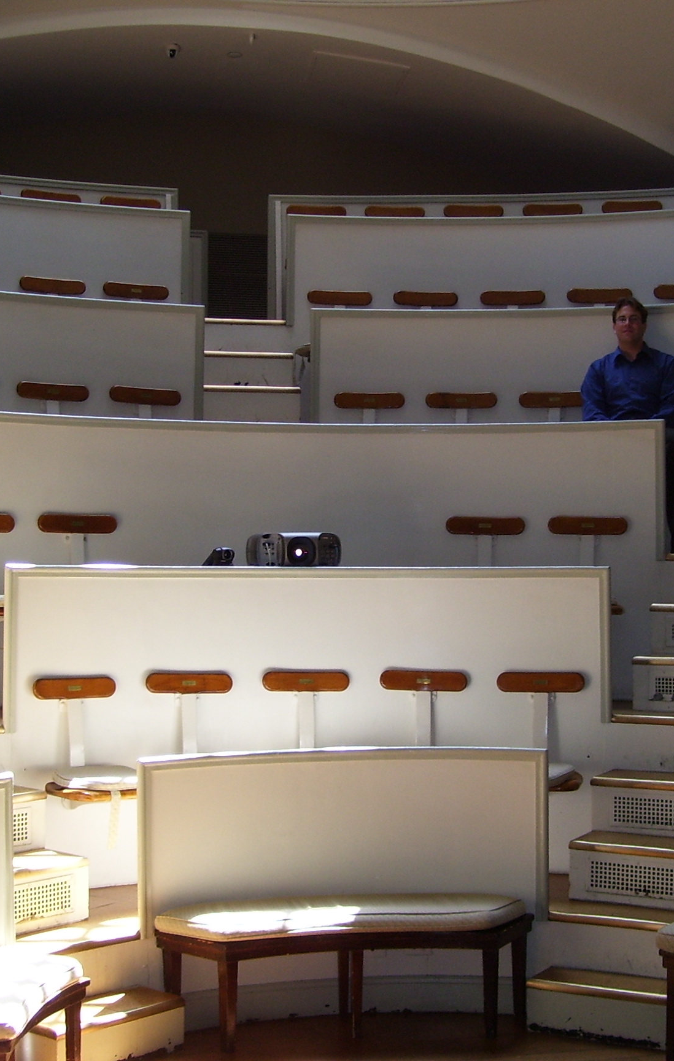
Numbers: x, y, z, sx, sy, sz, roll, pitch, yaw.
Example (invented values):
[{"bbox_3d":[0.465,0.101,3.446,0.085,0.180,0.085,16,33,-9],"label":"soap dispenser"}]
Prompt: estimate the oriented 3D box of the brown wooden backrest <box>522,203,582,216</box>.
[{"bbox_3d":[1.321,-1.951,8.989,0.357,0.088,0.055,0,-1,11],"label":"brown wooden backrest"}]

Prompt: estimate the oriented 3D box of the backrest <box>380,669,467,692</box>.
[{"bbox_3d":[0.376,0.651,6.359,0.369,0.096,0.045,0,-2,1],"label":"backrest"}]

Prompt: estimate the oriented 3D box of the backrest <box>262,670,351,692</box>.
[{"bbox_3d":[-0.131,0.648,6.287,0.380,0.093,0.042,0,-2,-11],"label":"backrest"}]

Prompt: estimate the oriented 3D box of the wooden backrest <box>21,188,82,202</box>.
[{"bbox_3d":[-1.759,-2.049,9.058,0.369,0.096,0.045,1,-2,-21],"label":"wooden backrest"}]

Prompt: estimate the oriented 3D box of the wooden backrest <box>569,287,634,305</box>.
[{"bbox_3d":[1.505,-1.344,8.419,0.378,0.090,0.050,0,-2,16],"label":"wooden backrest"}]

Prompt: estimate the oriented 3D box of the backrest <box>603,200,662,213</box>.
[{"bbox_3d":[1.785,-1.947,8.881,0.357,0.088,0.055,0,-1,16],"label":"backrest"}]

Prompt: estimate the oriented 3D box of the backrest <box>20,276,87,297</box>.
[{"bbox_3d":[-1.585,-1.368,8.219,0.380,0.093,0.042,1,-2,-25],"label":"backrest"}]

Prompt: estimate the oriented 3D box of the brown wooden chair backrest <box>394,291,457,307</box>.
[{"bbox_3d":[0.519,-1.350,8.580,0.378,0.090,0.050,0,-2,3],"label":"brown wooden chair backrest"}]

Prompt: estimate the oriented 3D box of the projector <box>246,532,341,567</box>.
[{"bbox_3d":[-0.187,0.095,6.307,0.395,0.155,0.330,0,-1,-7],"label":"projector"}]

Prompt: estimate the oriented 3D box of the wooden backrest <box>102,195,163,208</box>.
[{"bbox_3d":[-1.192,-1.889,8.532,0.352,0.085,0.038,1,-3,-17],"label":"wooden backrest"}]

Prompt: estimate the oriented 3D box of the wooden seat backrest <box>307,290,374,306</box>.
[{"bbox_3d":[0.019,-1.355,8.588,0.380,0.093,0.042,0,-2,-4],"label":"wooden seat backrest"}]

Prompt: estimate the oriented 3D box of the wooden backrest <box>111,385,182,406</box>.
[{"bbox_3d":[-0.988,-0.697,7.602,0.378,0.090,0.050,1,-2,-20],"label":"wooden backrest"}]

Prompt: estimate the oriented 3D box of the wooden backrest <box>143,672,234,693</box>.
[{"bbox_3d":[-0.581,0.601,5.810,0.352,0.085,0.038,1,-3,-22],"label":"wooden backrest"}]

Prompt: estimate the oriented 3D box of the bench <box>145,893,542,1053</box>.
[{"bbox_3d":[0.062,1.597,5.371,1.434,0.470,0.444,1,-2,-10],"label":"bench"}]

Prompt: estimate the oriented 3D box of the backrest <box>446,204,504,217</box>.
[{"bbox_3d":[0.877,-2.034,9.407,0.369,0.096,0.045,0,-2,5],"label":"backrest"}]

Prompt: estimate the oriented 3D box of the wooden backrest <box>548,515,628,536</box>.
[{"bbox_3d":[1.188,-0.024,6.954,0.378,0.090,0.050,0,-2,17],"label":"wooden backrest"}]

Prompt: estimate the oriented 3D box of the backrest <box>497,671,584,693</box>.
[{"bbox_3d":[0.871,0.650,6.278,0.380,0.093,0.042,0,-2,14],"label":"backrest"}]

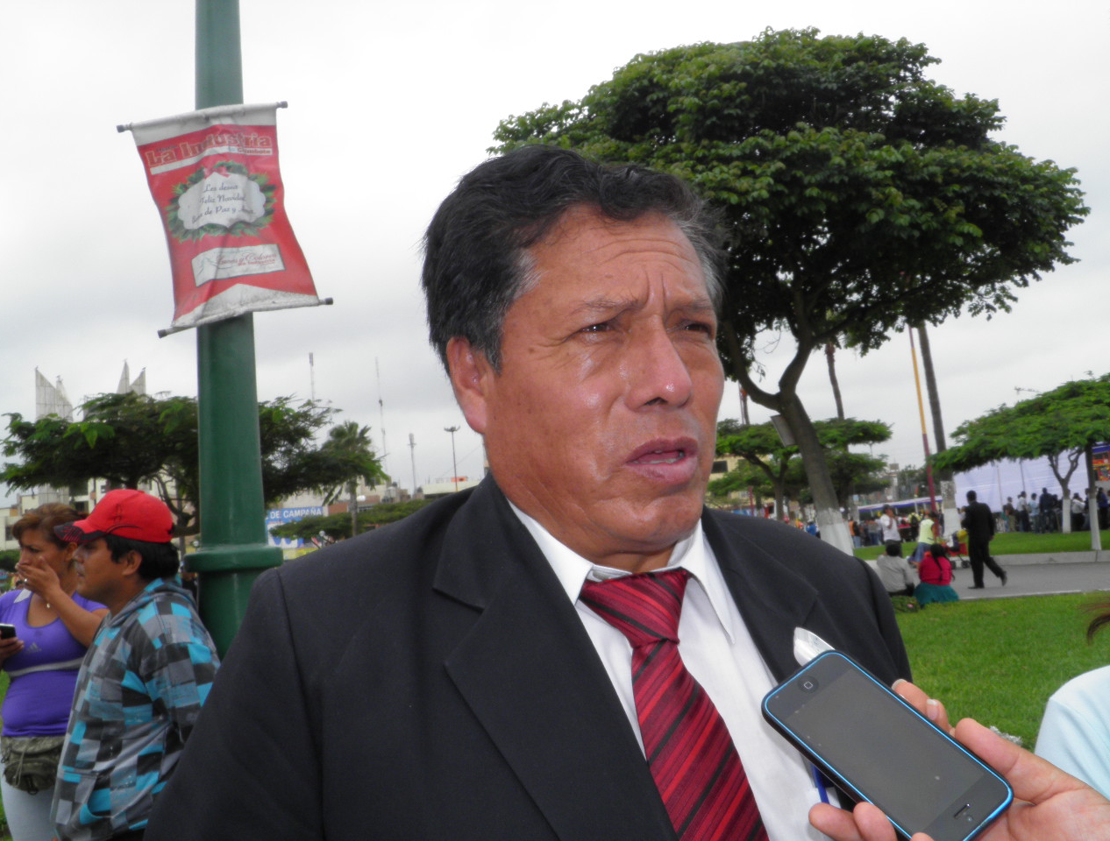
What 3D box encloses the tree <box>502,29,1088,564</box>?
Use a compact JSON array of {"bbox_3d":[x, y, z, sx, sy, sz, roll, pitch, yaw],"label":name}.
[{"bbox_3d":[2.700,-0.731,10.600,6.200,6.400,6.000,-4,-6,0],"label":"tree"}]

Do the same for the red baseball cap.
[{"bbox_3d":[-1.028,0.224,2.270,0.260,0.130,0.180,-2,-7,-23],"label":"red baseball cap"}]

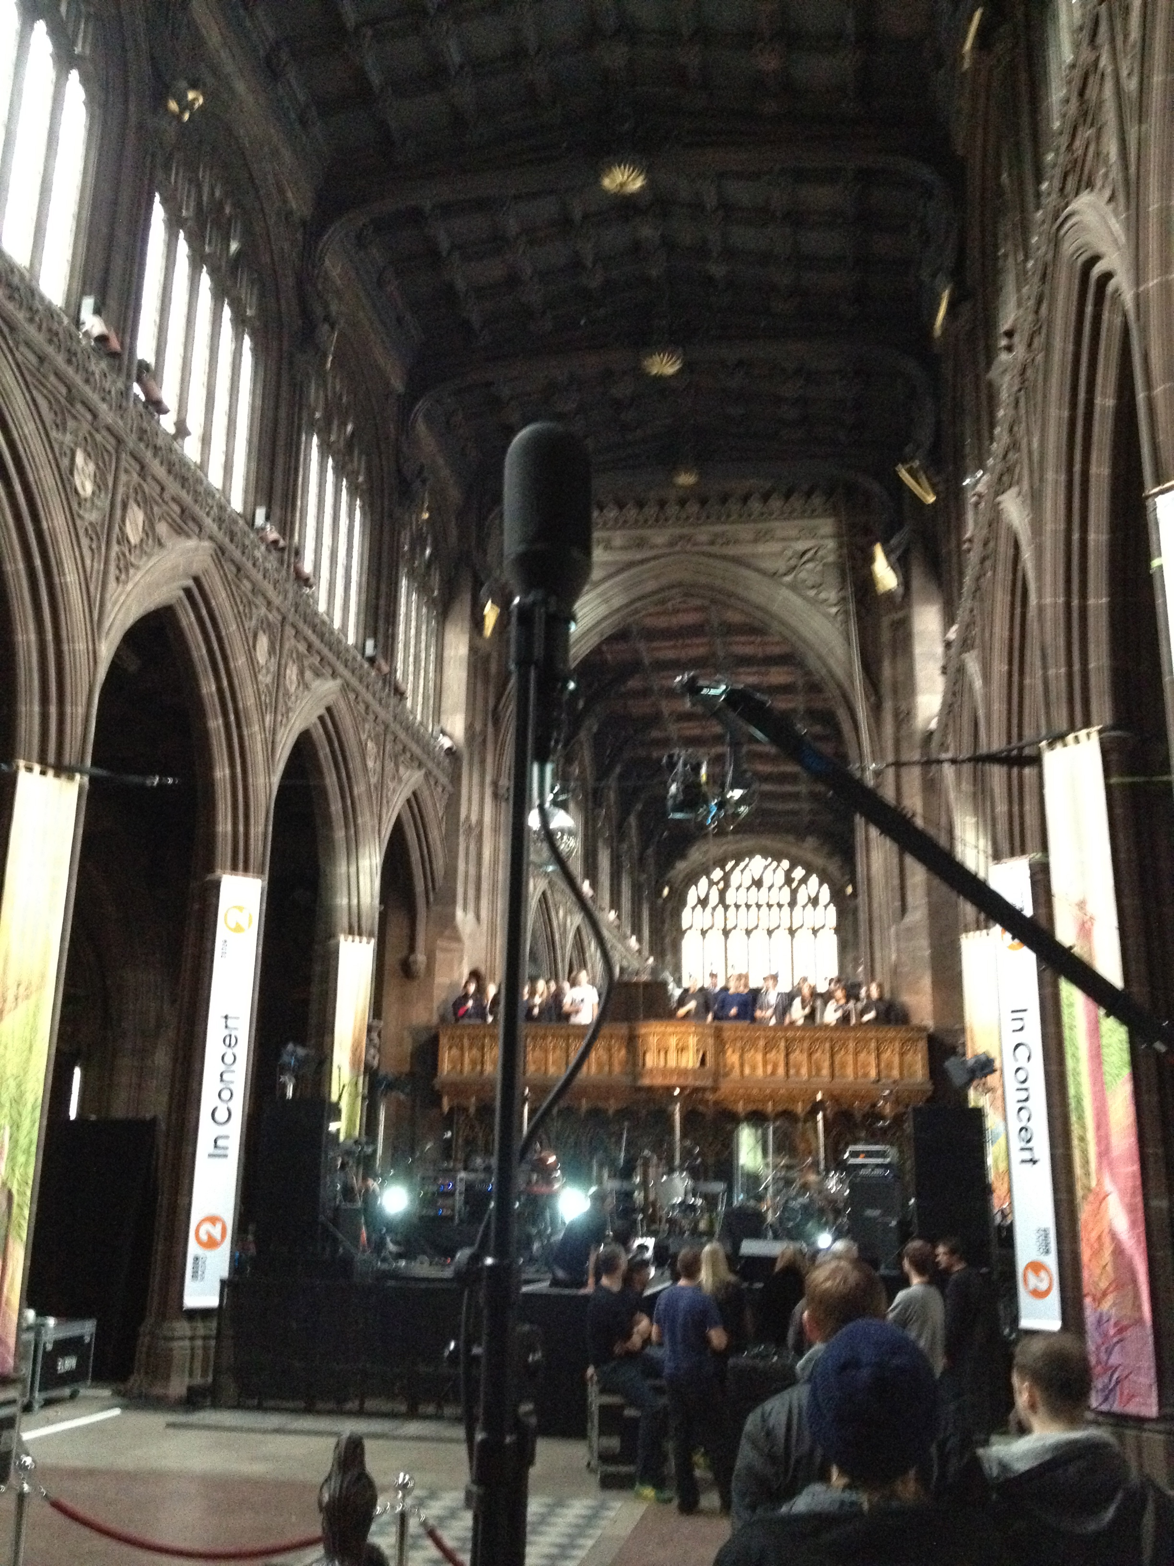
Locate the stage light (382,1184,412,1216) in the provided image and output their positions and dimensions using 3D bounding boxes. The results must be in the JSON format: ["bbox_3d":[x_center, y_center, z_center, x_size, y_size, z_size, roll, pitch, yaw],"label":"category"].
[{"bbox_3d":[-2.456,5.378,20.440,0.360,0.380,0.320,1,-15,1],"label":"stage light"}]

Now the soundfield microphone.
[{"bbox_3d":[-0.042,-0.205,1.697,0.090,0.345,0.090,-2,-16,9],"label":"soundfield microphone"}]

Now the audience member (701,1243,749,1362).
[{"bbox_3d":[1.026,4.335,11.769,0.460,1.740,0.340,-3,-15,13],"label":"audience member"}]

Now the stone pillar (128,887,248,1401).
[{"bbox_3d":[-4.144,3.742,17.230,0.950,5.515,0.950,-1,-15,9],"label":"stone pillar"}]

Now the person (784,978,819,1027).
[{"bbox_3d":[3.287,3.827,24.040,0.460,1.660,0.300,-2,-16,9],"label":"person"}]

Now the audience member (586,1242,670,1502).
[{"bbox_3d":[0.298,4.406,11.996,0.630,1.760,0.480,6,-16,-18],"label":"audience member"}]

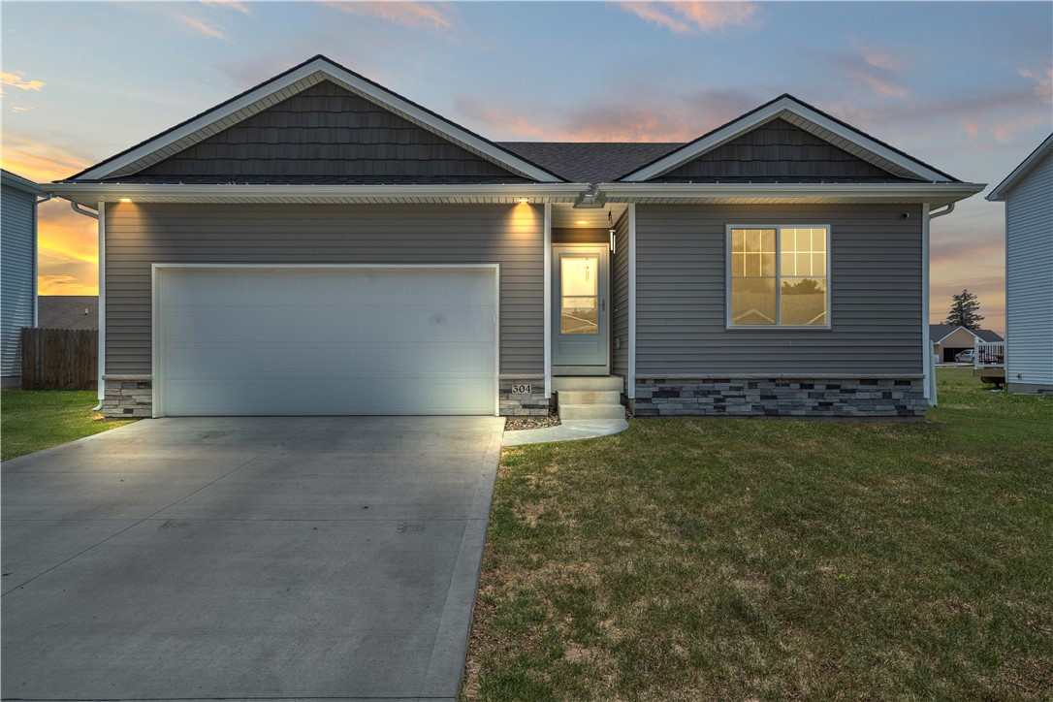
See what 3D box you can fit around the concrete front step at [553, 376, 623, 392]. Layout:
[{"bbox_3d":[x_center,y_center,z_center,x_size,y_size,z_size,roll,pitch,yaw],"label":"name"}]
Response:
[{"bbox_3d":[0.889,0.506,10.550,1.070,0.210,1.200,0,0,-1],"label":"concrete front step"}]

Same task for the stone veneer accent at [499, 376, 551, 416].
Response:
[{"bbox_3d":[-0.031,0.632,9.590,0.710,0.600,0.120,0,0,-1],"label":"stone veneer accent"}]

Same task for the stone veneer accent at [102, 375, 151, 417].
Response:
[{"bbox_3d":[-5.634,0.636,9.550,0.705,0.610,0.120,0,0,-1],"label":"stone veneer accent"}]

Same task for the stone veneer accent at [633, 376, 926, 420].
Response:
[{"bbox_3d":[3.624,0.641,9.660,4.200,0.610,0.120,0,0,-1],"label":"stone veneer accent"}]

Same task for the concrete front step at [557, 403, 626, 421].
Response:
[{"bbox_3d":[0.906,0.850,9.380,0.890,0.185,0.360,0,0,-1],"label":"concrete front step"}]

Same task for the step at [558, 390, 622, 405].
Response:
[{"bbox_3d":[0.893,0.672,9.740,0.890,0.190,0.380,0,0,-1],"label":"step"}]

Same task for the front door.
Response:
[{"bbox_3d":[0.924,-0.696,11.410,0.960,2.180,0.100,0,0,-1],"label":"front door"}]

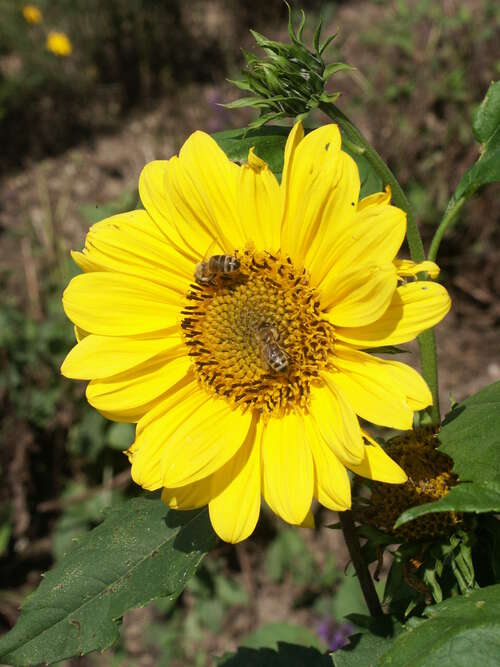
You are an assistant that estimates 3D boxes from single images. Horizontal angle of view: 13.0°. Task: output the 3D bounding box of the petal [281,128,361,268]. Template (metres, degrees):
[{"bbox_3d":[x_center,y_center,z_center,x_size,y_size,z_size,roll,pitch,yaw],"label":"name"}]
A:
[{"bbox_3d":[0.017,-0.034,0.539,0.016,0.035,0.010,10,-7,16],"label":"petal"}]

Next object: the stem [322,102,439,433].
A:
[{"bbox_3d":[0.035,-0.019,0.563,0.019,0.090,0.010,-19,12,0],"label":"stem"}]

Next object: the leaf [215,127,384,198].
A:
[{"bbox_3d":[0.013,-0.044,0.568,0.046,0.024,0.022,7,24,16],"label":"leaf"}]

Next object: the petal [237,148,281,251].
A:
[{"bbox_3d":[0.002,-0.033,0.543,0.011,0.025,0.009,-4,-11,14],"label":"petal"}]

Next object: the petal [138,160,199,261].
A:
[{"bbox_3d":[-0.020,-0.031,0.548,0.011,0.029,0.009,-30,-16,8],"label":"petal"}]

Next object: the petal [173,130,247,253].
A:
[{"bbox_3d":[-0.011,-0.036,0.547,0.015,0.031,0.009,-20,-14,11],"label":"petal"}]

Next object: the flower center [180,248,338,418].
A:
[{"bbox_3d":[0.002,0.000,0.537,0.039,0.041,0.014,-2,-10,14],"label":"flower center"}]

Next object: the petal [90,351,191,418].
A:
[{"bbox_3d":[-0.028,0.013,0.543,0.027,0.013,0.010,-22,-15,10],"label":"petal"}]

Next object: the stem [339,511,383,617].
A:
[{"bbox_3d":[0.028,0.059,0.565,0.003,0.030,0.004,-19,15,0],"label":"stem"}]

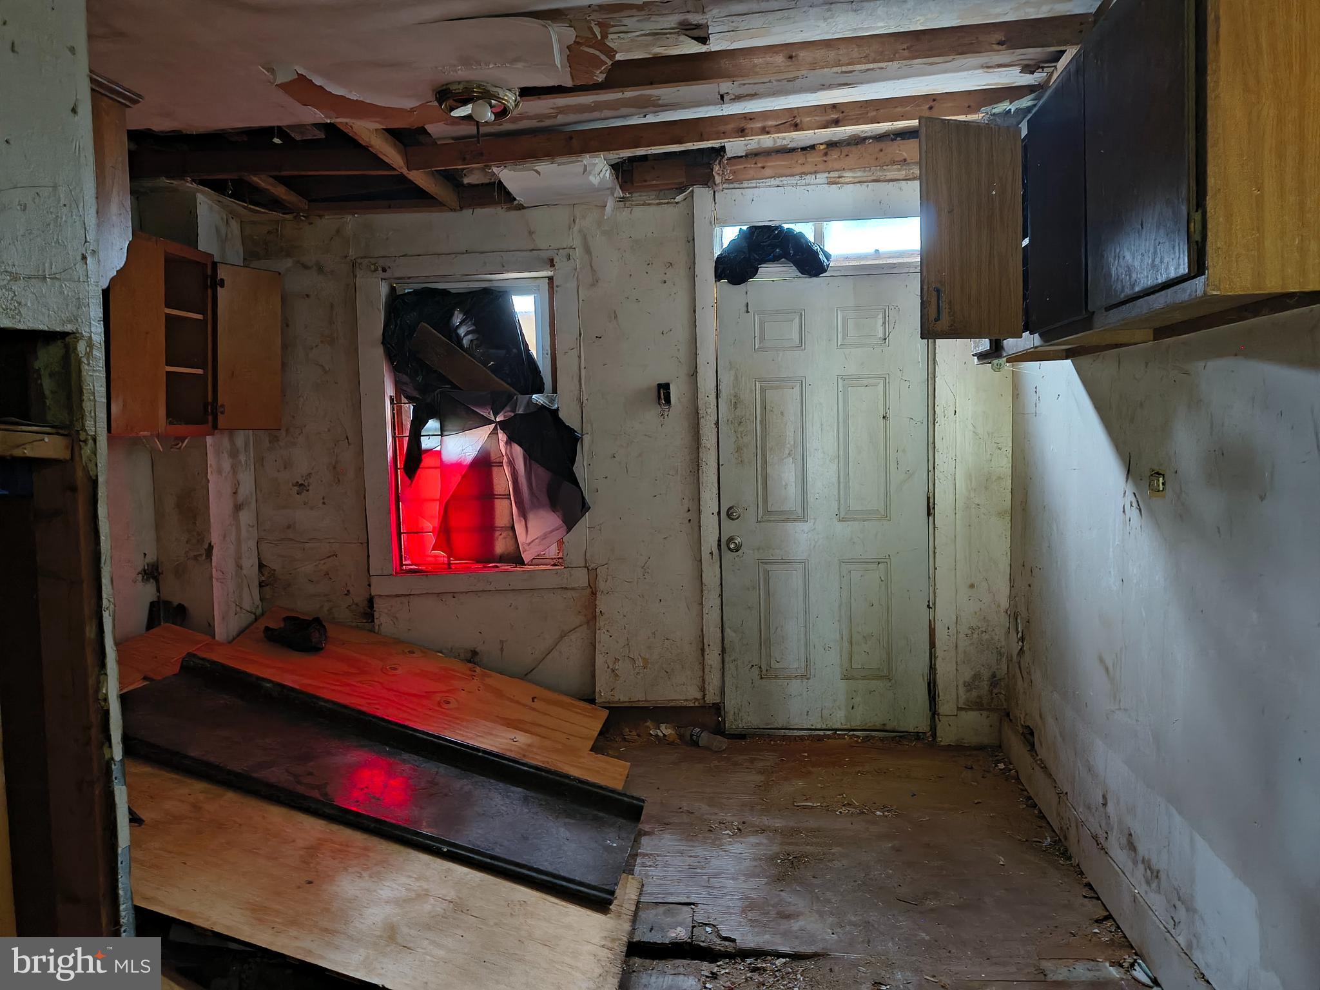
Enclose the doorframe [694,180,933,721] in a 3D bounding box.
[{"bbox_3d":[0.693,-0.144,4.252,1.030,2.450,0.120,-1,5,7],"label":"doorframe"}]

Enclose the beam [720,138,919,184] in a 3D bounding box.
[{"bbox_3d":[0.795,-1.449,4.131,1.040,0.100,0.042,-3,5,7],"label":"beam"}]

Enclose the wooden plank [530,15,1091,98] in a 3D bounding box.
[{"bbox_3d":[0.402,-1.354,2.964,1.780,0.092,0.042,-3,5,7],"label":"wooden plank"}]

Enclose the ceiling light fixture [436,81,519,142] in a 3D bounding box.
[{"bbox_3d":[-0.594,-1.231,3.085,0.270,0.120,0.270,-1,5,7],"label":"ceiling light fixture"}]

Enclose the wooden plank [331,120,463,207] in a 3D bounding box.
[{"bbox_3d":[-0.996,-1.305,3.724,0.042,0.092,1.240,-1,3,7],"label":"wooden plank"}]

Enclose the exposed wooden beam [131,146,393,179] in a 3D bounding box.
[{"bbox_3d":[-1.589,-1.328,3.823,1.140,0.095,0.042,1,5,7],"label":"exposed wooden beam"}]

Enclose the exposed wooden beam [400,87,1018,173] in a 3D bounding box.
[{"bbox_3d":[0.197,-1.378,3.603,2.380,0.092,0.042,-3,5,7],"label":"exposed wooden beam"}]

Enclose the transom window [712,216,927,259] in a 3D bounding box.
[{"bbox_3d":[0.708,-1.111,4.193,0.910,0.205,0.050,-1,5,7],"label":"transom window"}]

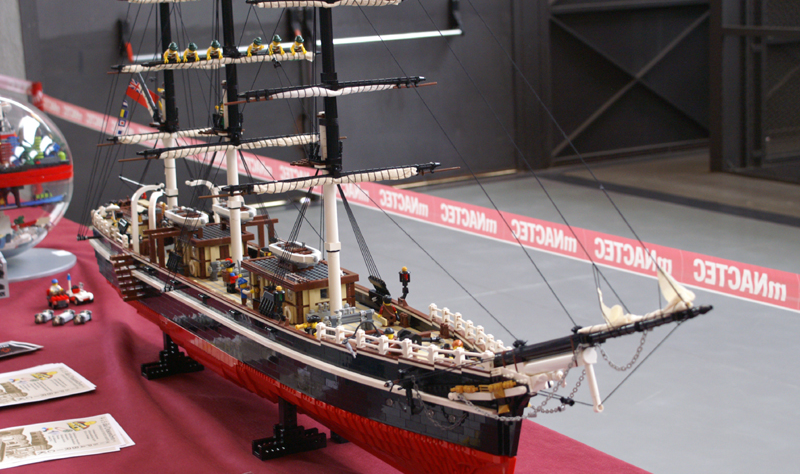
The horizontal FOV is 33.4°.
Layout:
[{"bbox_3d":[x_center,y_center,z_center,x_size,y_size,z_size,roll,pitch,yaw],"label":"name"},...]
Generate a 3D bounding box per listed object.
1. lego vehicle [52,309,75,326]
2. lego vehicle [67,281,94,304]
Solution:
[{"bbox_3d":[-0.649,0.157,2.566,0.021,0.017,0.054,0,11,12],"label":"lego vehicle"},{"bbox_3d":[-0.654,0.116,2.731,0.034,0.035,0.062,-8,12,-29],"label":"lego vehicle"}]

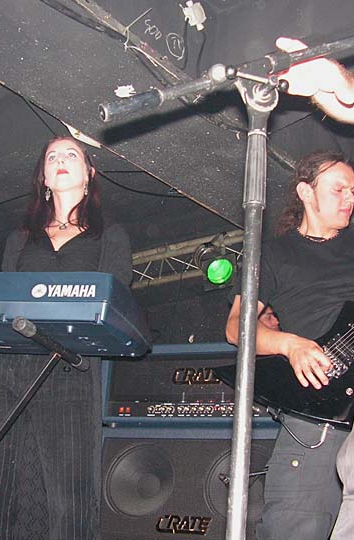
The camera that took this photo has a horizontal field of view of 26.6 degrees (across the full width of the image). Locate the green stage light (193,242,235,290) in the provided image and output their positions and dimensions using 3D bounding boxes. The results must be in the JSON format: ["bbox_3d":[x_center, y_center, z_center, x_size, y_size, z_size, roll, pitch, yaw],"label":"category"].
[{"bbox_3d":[0.238,-0.028,4.700,0.220,0.250,0.270,-8,19,-4],"label":"green stage light"}]

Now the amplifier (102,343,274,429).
[{"bbox_3d":[0.093,0.489,2.929,0.735,0.325,0.270,-3,-25,13],"label":"amplifier"}]

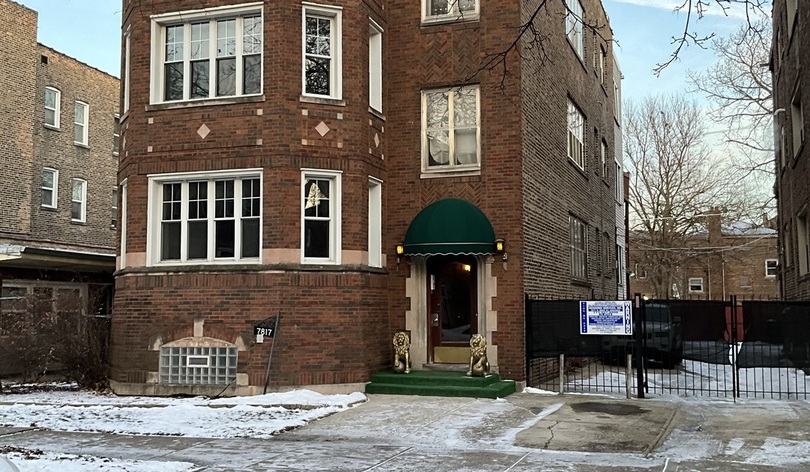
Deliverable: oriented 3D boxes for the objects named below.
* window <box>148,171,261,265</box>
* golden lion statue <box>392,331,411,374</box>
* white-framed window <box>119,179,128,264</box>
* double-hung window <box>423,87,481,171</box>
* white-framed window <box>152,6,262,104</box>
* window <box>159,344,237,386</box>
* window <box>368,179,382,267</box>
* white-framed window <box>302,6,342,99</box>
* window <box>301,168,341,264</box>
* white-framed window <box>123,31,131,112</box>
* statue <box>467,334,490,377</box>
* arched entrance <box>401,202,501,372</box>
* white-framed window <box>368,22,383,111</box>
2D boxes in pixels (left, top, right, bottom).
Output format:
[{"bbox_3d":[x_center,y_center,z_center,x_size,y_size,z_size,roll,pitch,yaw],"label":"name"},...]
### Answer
[{"bbox_3d":[-3.607,-0.304,16.362,2.385,1.681,0.160,-2,-5,19],"label":"window"},{"bbox_3d":[-0.045,2.246,17.357,0.337,0.763,0.446,-1,-5,7],"label":"golden lion statue"},{"bbox_3d":[-5.488,-0.203,17.809,0.198,1.695,0.783,2,-5,-26],"label":"white-framed window"},{"bbox_3d":[0.900,-2.045,17.533,1.190,1.647,0.140,-2,-5,19],"label":"double-hung window"},{"bbox_3d":[-3.686,-3.363,16.893,2.389,1.715,0.198,-2,-5,19],"label":"white-framed window"},{"bbox_3d":[-3.688,2.320,16.213,1.580,0.660,0.110,-2,-5,19],"label":"window"},{"bbox_3d":[-0.604,-0.246,17.173,0.160,1.681,0.767,-2,-5,18],"label":"window"},{"bbox_3d":[-1.508,-3.339,16.429,0.758,1.683,0.160,2,-5,-25],"label":"white-framed window"},{"bbox_3d":[-1.537,-0.320,16.468,0.783,1.695,0.198,2,-5,-26],"label":"window"},{"bbox_3d":[-5.376,-3.214,17.716,0.160,1.683,0.763,2,-5,-25],"label":"white-framed window"},{"bbox_3d":[1.374,2.198,16.792,0.337,0.763,0.446,-3,-5,31],"label":"statue"},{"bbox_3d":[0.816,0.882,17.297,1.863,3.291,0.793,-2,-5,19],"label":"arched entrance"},{"bbox_3d":[-0.603,-3.254,17.469,0.160,1.683,0.769,-2,-5,18],"label":"white-framed window"}]

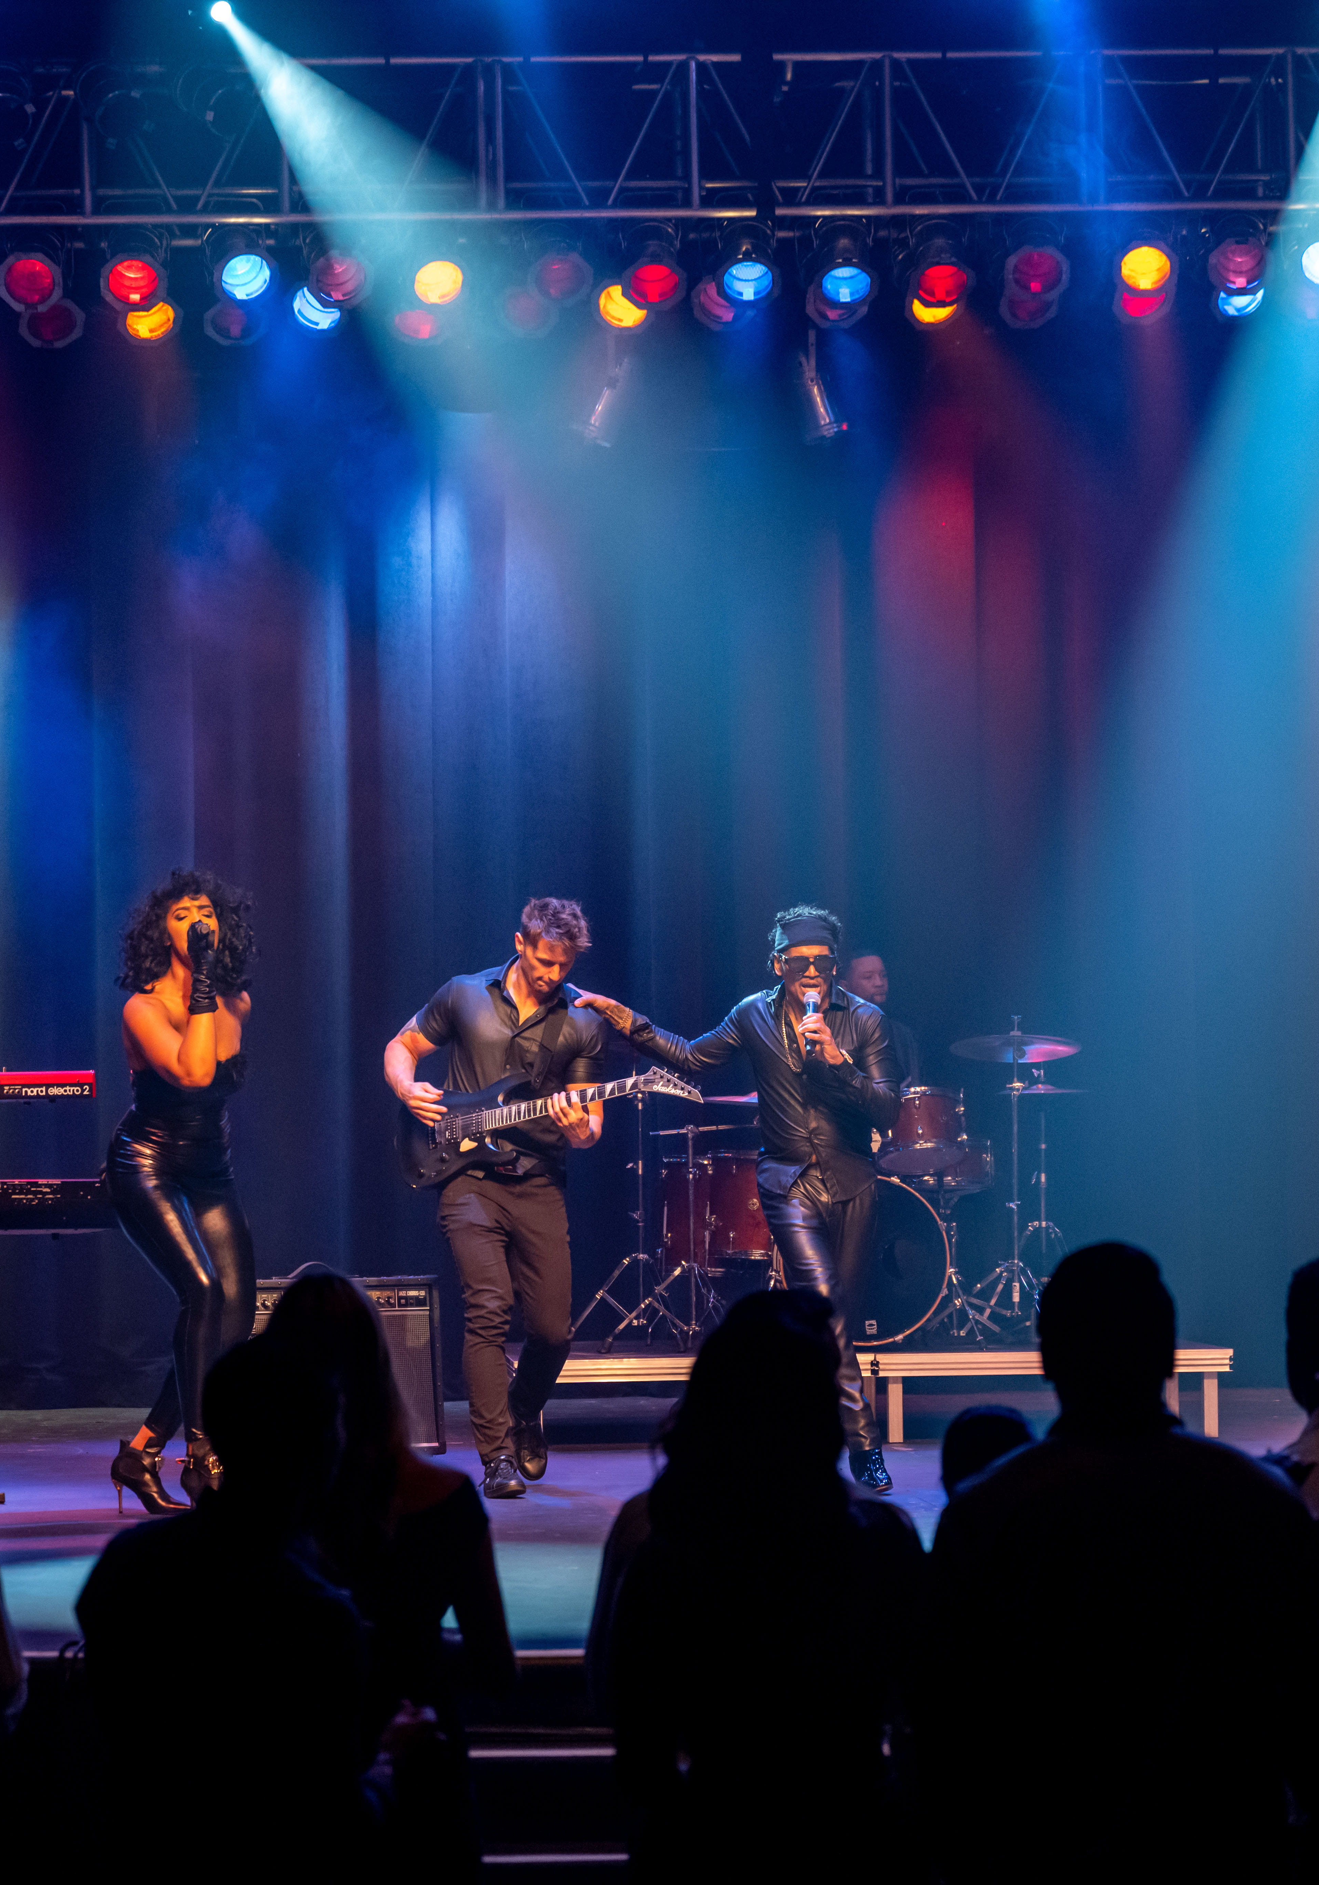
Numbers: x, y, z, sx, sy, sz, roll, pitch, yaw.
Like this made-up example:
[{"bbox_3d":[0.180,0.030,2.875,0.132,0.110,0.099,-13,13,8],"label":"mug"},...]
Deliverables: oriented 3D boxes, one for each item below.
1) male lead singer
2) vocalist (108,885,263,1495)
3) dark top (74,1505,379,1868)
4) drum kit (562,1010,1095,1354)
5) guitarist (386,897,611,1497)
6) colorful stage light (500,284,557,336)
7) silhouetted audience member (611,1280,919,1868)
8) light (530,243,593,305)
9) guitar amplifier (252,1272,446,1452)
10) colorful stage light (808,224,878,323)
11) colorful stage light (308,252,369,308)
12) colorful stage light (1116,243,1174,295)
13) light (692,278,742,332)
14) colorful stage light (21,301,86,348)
[{"bbox_3d":[0.229,0.727,15.600,0.920,1.680,0.520,0,-1,-2],"label":"male lead singer"},{"bbox_3d":[-1.357,0.705,15.600,0.410,1.820,0.420,1,-2,-28],"label":"vocalist"},{"bbox_3d":[-0.660,1.155,8.400,0.480,0.620,0.320,-1,0,12],"label":"dark top"},{"bbox_3d":[0.594,0.841,19.200,1.780,1.170,1.400,0,-2,0],"label":"drum kit"},{"bbox_3d":[-0.465,0.736,15.850,0.640,1.720,0.520,-1,0,-2],"label":"guitarist"},{"bbox_3d":[-0.450,-2.194,18.850,0.220,0.220,0.250,0,33,0],"label":"colorful stage light"},{"bbox_3d":[0.162,1.270,7.865,0.450,1.550,0.320,-1,-3,0],"label":"silhouetted audience member"},{"bbox_3d":[-0.375,-2.633,21.304,0.250,0.250,0.290,-1,26,0],"label":"light"},{"bbox_3d":[-1.061,1.355,17.610,0.700,0.560,0.280,-1,-3,-7],"label":"guitar amplifier"},{"bbox_3d":[0.678,-2.457,20.222,0.240,0.320,0.240,0,-46,0],"label":"colorful stage light"},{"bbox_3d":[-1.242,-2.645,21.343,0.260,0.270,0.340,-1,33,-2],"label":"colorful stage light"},{"bbox_3d":[1.573,-2.215,17.850,0.220,0.220,0.250,0,33,0],"label":"colorful stage light"},{"bbox_3d":[0.256,-2.602,21.634,0.260,0.270,0.340,-1,38,3],"label":"light"},{"bbox_3d":[-2.365,-2.490,21.478,0.250,0.290,0.250,0,-42,-3],"label":"colorful stage light"}]

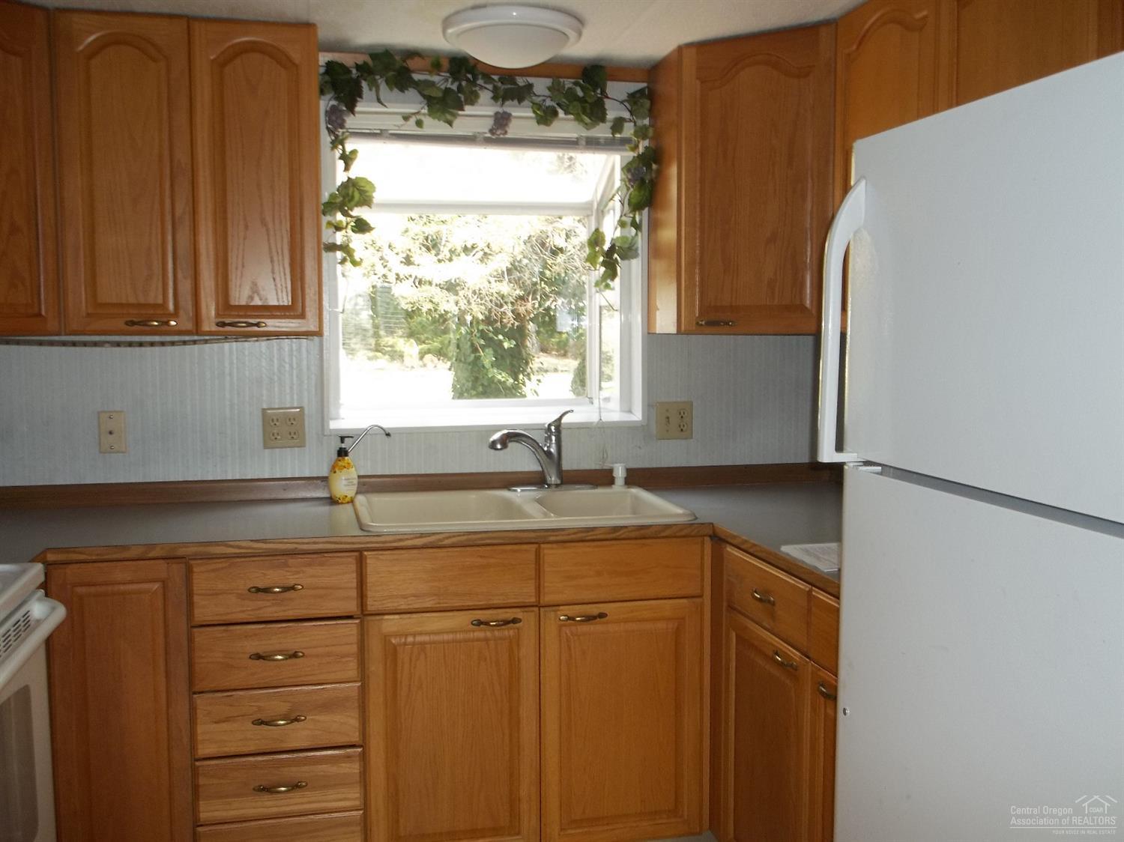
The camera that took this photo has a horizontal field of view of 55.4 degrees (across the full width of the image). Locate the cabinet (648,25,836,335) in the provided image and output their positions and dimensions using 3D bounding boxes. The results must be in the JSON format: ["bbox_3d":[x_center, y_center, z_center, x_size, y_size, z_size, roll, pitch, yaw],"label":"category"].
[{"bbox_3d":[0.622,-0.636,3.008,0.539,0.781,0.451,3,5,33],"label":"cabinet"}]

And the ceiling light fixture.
[{"bbox_3d":[-0.125,-0.955,2.737,0.356,0.100,0.356,0,4,0],"label":"ceiling light fixture"}]

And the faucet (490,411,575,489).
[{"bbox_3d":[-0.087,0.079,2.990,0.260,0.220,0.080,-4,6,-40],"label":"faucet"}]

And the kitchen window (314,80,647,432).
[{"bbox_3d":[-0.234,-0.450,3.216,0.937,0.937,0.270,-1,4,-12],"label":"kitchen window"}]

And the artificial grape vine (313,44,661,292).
[{"bbox_3d":[-0.198,-0.700,3.028,0.959,0.641,0.128,-1,4,-12],"label":"artificial grape vine"}]

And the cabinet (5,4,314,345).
[{"bbox_3d":[-0.965,-0.616,2.791,0.652,0.781,0.283,-1,4,-12],"label":"cabinet"}]

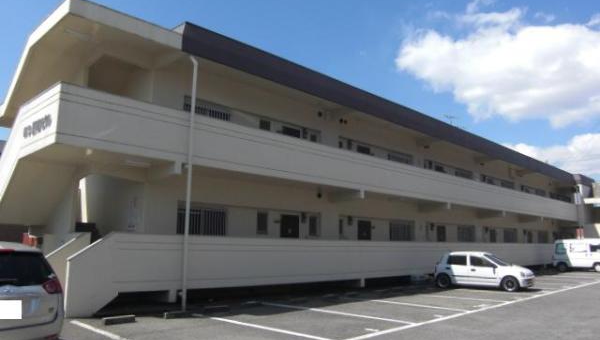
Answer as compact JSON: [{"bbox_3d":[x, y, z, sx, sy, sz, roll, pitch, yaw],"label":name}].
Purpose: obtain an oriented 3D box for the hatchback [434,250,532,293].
[{"bbox_3d":[6.957,3.791,18.381,3.530,1.400,1.560,-9,-12,43],"label":"hatchback"}]

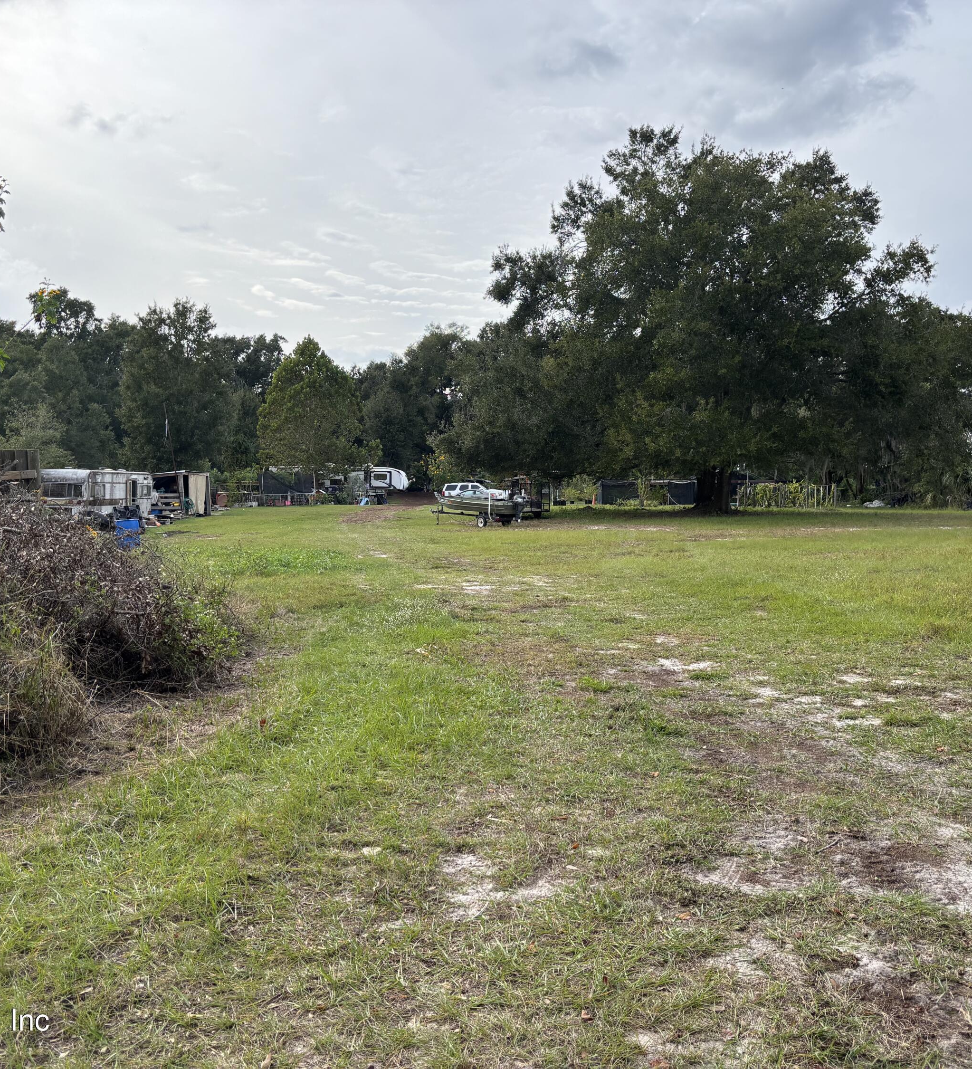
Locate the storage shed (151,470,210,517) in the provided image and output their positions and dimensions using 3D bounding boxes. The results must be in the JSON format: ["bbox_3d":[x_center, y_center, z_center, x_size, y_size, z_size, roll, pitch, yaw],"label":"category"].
[{"bbox_3d":[-18.100,-2.350,61.900,2.900,2.600,3.500,0,2,6],"label":"storage shed"}]

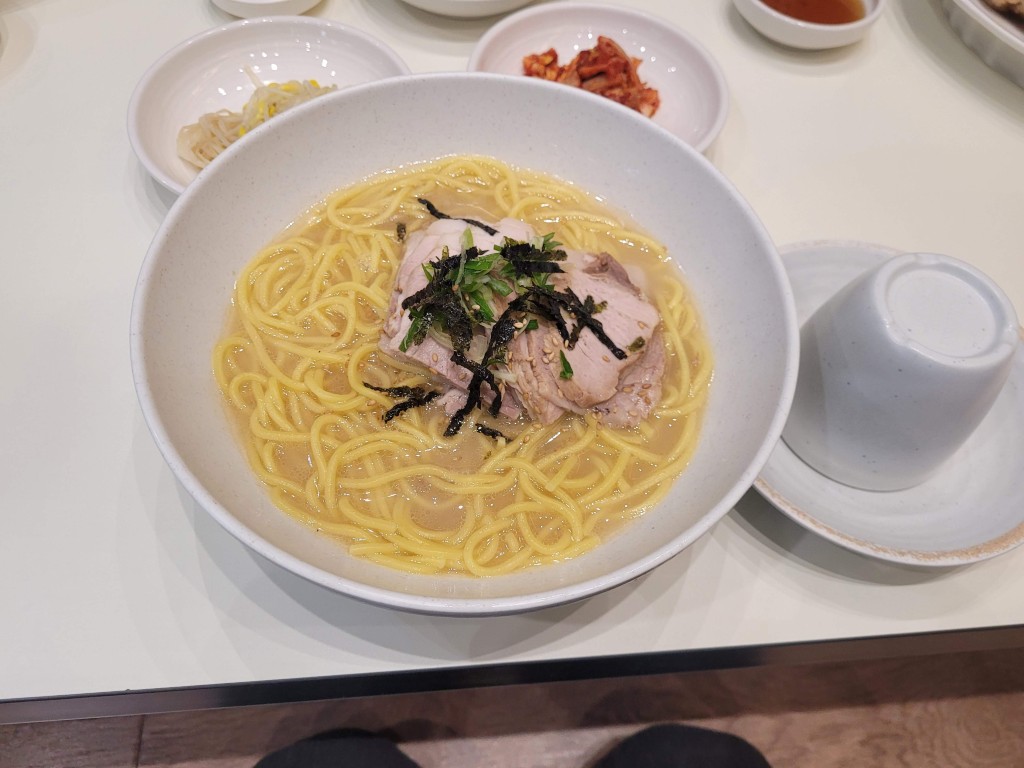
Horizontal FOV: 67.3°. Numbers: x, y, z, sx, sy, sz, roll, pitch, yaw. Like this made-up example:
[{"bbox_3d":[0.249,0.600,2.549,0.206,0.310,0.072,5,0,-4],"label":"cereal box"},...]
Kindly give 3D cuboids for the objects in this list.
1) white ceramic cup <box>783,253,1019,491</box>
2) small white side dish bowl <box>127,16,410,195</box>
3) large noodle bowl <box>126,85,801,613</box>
[{"bbox_3d":[0.147,-0.008,0.294,0.079,0.069,0.079,2,59,-3],"label":"white ceramic cup"},{"bbox_3d":[-0.111,-0.123,0.375,0.134,0.033,0.134,2,59,-3],"label":"small white side dish bowl"},{"bbox_3d":[-0.015,-0.015,0.292,0.220,0.075,0.220,2,59,-3],"label":"large noodle bowl"}]

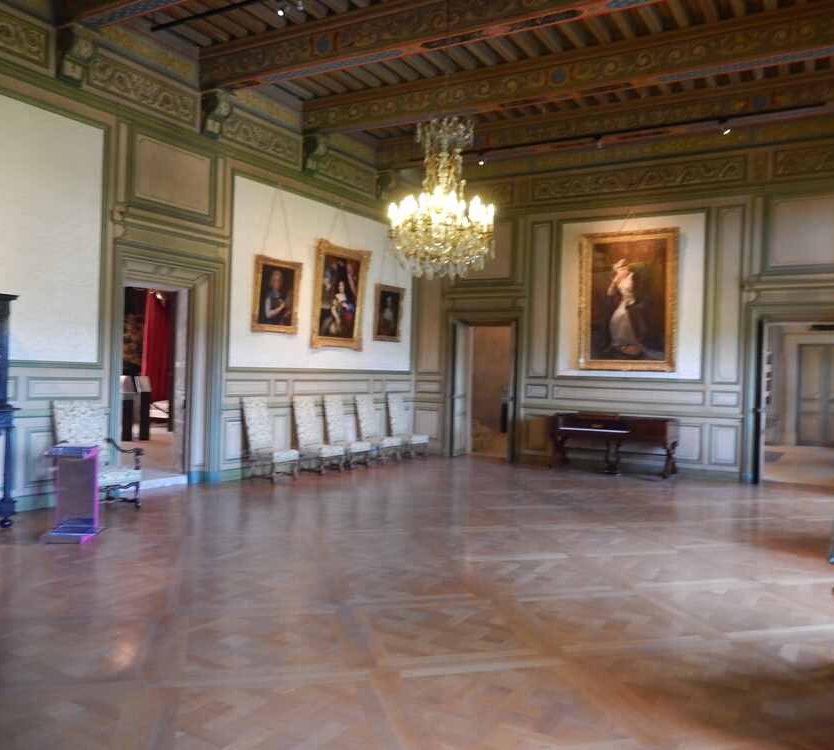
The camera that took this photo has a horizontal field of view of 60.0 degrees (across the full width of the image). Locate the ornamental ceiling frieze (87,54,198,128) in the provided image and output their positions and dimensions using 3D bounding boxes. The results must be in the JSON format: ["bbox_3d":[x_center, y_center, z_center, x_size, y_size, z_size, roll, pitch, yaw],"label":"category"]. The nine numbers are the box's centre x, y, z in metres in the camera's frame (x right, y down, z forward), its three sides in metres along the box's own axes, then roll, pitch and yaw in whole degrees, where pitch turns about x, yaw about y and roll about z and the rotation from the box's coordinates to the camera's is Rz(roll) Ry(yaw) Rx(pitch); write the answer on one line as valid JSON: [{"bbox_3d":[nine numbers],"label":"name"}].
[{"bbox_3d":[-3.086,-3.246,8.276,0.064,0.376,1.488,2,1,31],"label":"ornamental ceiling frieze"}]

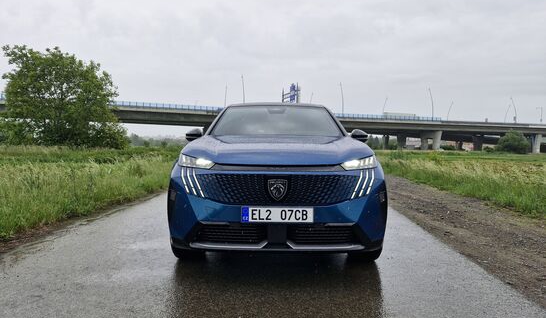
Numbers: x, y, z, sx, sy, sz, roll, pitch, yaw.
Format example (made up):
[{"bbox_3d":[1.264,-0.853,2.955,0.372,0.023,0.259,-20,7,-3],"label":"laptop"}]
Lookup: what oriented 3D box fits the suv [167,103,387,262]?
[{"bbox_3d":[0.058,0.083,4.855,1.940,1.640,4.540,0,2,1],"label":"suv"}]

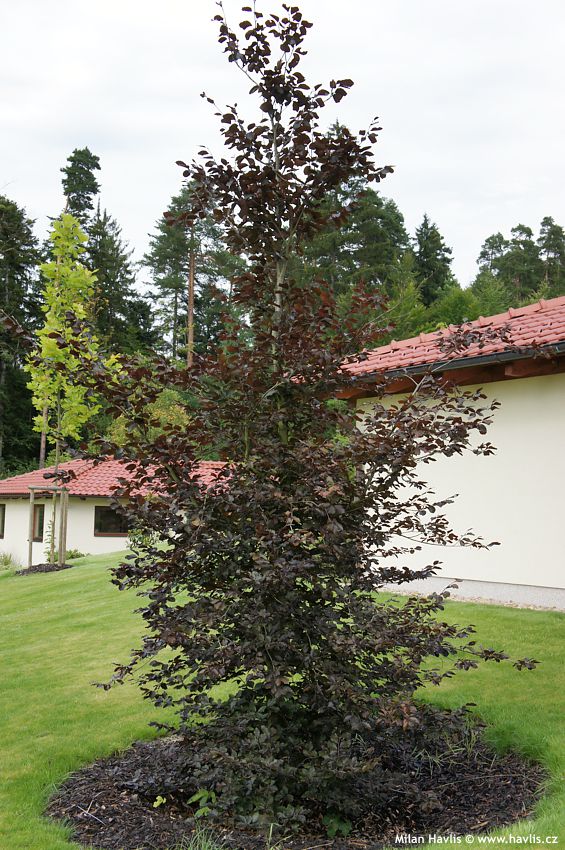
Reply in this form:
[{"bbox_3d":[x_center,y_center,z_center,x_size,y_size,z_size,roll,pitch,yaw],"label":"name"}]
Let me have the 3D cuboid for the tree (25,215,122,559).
[{"bbox_3d":[-4.060,-0.750,21.000,1.780,6.800,1.700,2,-5,-11],"label":"tree"}]

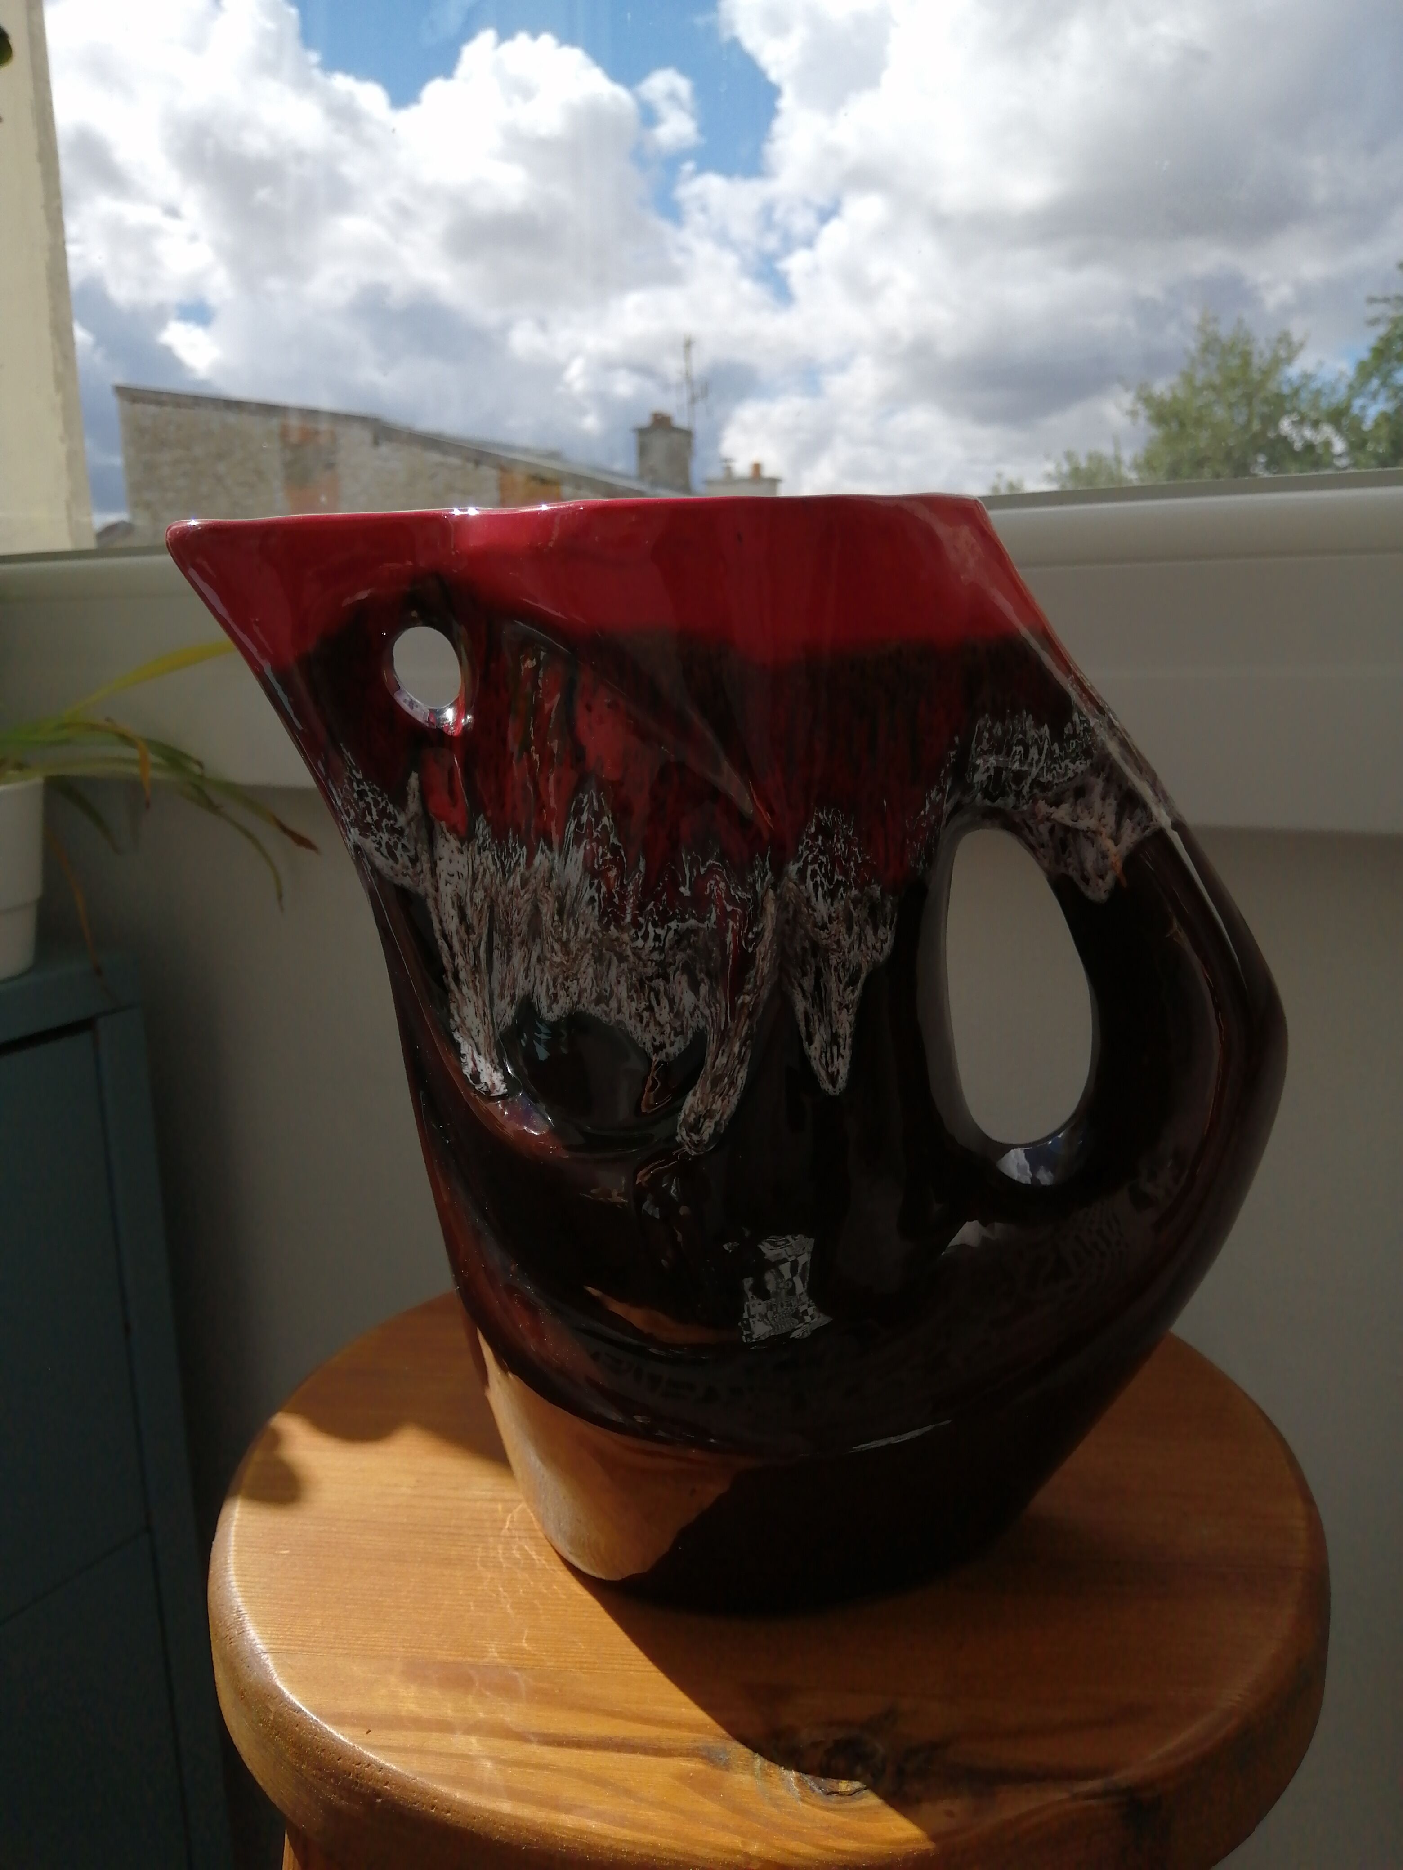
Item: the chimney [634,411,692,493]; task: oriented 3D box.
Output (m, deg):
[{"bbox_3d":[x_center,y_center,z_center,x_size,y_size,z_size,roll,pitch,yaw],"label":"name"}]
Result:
[{"bbox_3d":[-0.716,-9.050,26.487,0.750,1.750,0.900,-11,15,-41],"label":"chimney"}]

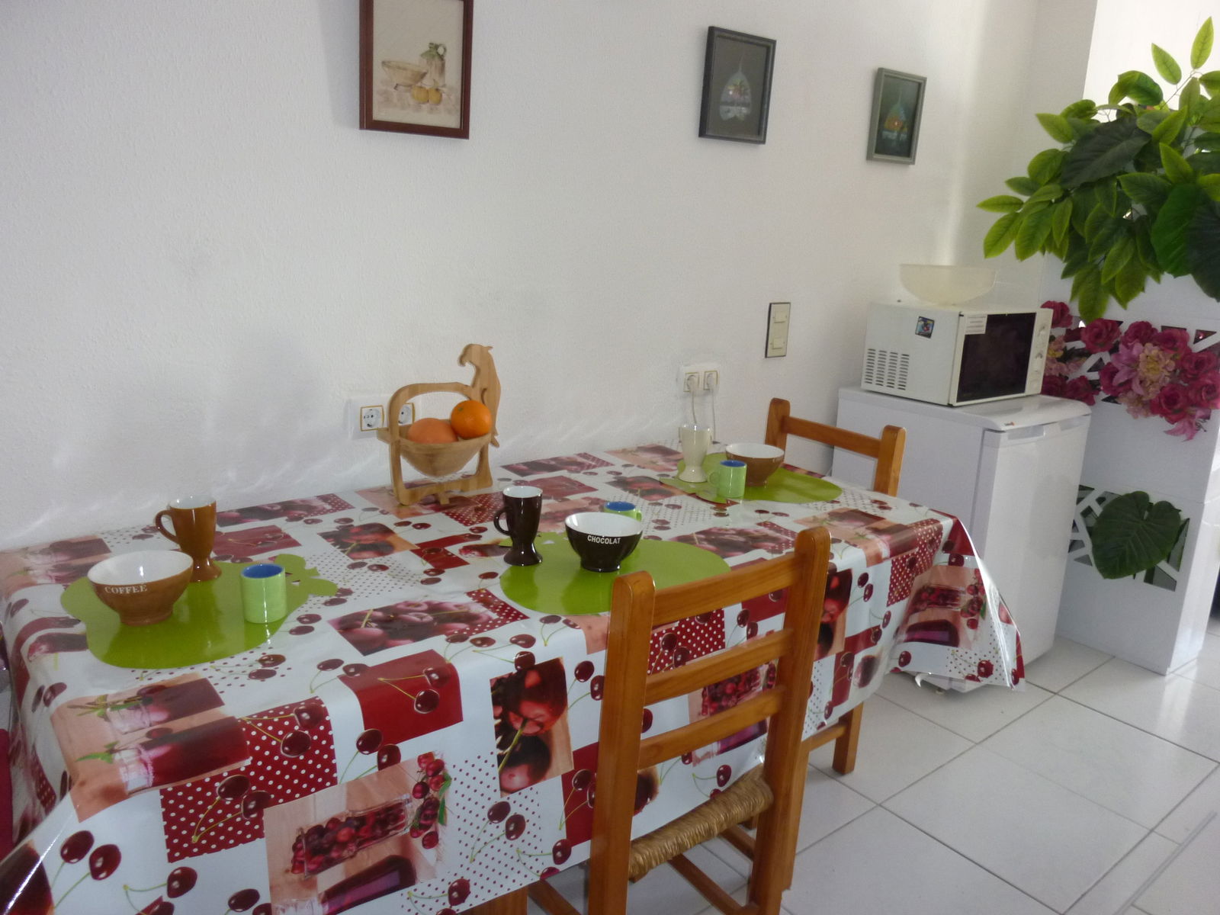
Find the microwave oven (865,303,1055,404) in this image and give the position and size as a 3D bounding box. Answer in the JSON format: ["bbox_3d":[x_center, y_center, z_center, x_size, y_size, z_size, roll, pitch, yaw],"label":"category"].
[{"bbox_3d":[1.080,-0.334,2.737,0.467,0.268,0.328,-8,18,-34],"label":"microwave oven"}]

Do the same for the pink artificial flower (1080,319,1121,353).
[{"bbox_3d":[1.550,-0.385,2.783,0.070,0.102,0.110,-9,18,-38],"label":"pink artificial flower"}]

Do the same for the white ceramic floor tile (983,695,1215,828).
[{"bbox_3d":[1.305,0.795,2.358,0.450,0.008,0.435,-9,18,-38],"label":"white ceramic floor tile"}]

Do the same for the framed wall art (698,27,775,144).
[{"bbox_3d":[0.342,-0.980,2.342,0.238,0.263,0.018,-9,21,-38],"label":"framed wall art"}]

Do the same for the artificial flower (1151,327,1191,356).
[{"bbox_3d":[1.676,-0.346,2.631,0.070,0.080,0.092,-9,18,-38],"label":"artificial flower"}]

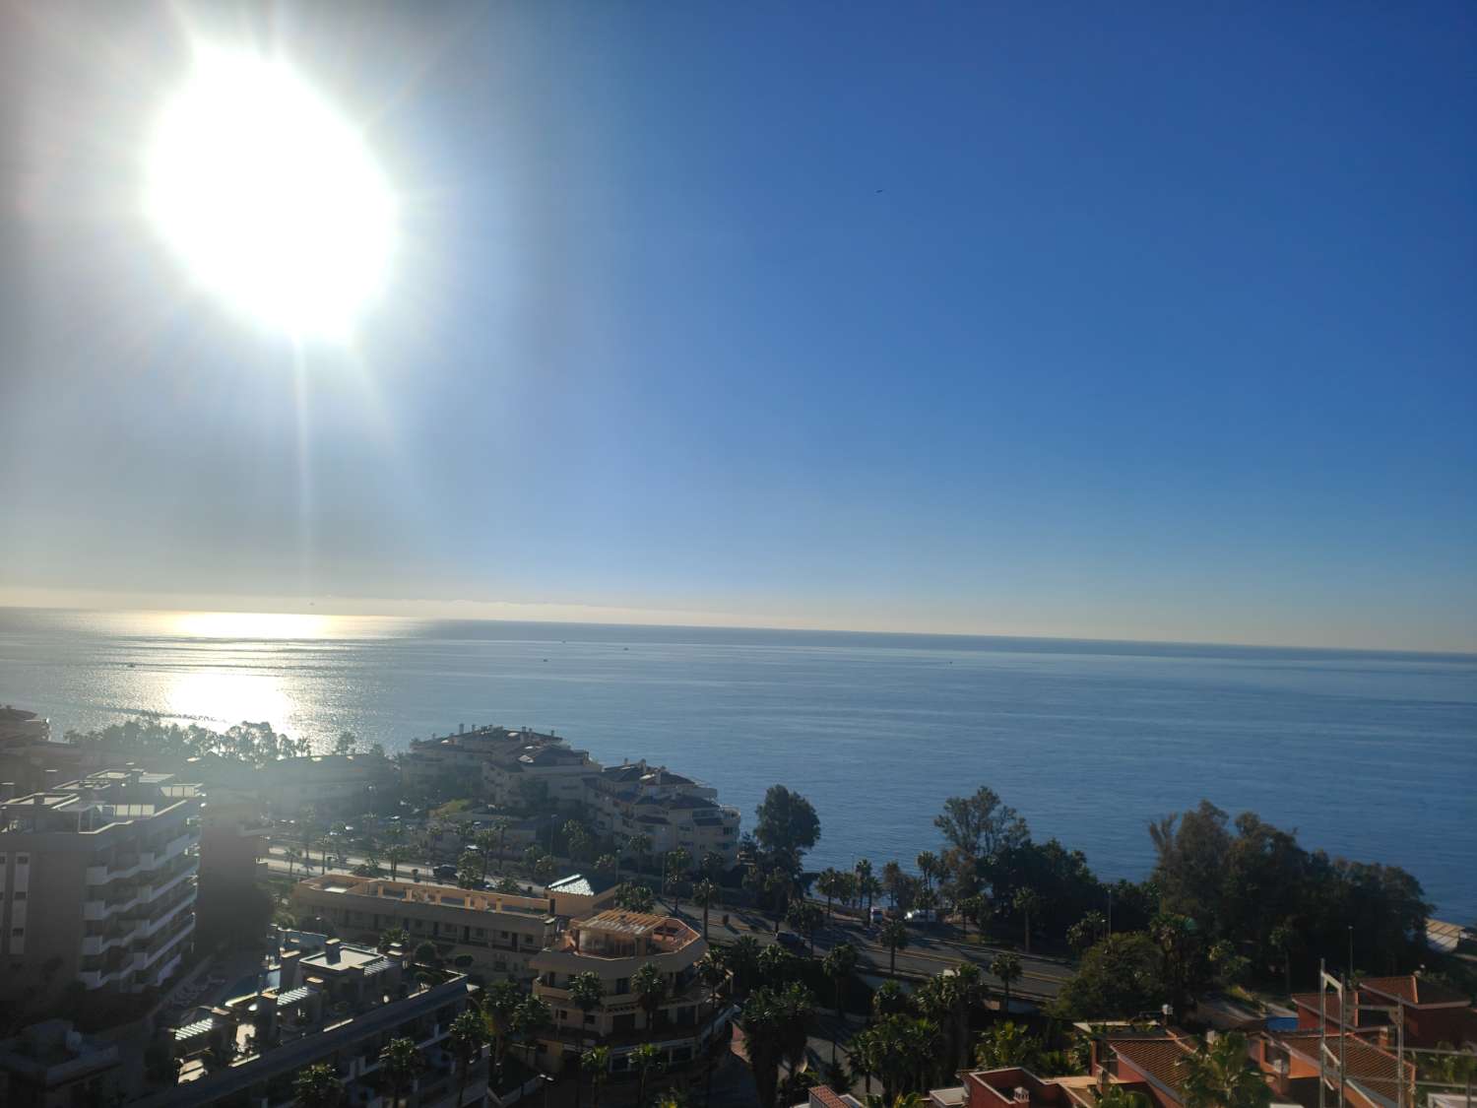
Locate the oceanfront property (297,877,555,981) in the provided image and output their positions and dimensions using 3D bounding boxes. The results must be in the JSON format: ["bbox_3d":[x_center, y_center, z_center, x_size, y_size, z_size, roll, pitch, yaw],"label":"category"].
[{"bbox_3d":[-33.702,41.549,117.500,31.000,9.000,8.000,1,-4,20],"label":"oceanfront property"}]

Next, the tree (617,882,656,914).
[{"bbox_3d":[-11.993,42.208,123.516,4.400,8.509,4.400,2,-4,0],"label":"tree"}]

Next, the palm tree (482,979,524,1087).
[{"bbox_3d":[-19.940,40.060,88.950,3.570,8.980,3.570,2,-4,0],"label":"palm tree"}]

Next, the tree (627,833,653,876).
[{"bbox_3d":[-16.948,51.752,183.138,4.230,7.500,4.230,2,-4,0],"label":"tree"}]

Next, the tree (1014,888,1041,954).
[{"bbox_3d":[34.190,43.730,126.910,3.300,7.840,3.300,2,-4,0],"label":"tree"}]

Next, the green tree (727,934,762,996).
[{"bbox_3d":[0.662,47.550,123.229,4.010,7.230,4.010,2,-4,0],"label":"green tree"}]

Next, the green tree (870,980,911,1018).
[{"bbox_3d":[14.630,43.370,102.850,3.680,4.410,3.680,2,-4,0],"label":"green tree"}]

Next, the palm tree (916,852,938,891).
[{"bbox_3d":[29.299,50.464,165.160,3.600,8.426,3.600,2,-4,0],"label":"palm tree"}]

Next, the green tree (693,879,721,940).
[{"bbox_3d":[-4.406,49.497,147.977,3.730,8.240,3.730,2,-4,0],"label":"green tree"}]

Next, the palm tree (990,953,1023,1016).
[{"bbox_3d":[27.480,44.080,109.480,3.320,6.410,3.320,2,-4,0],"label":"palm tree"}]

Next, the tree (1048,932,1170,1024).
[{"bbox_3d":[35.960,41.420,103.700,11.590,9.180,10.200,2,-4,0],"label":"tree"}]

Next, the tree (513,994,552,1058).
[{"bbox_3d":[-17.656,40.113,90.571,3.200,5.150,3.200,2,-4,0],"label":"tree"}]

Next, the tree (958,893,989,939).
[{"bbox_3d":[33.466,51.899,153.052,4.200,6.494,4.200,2,-4,0],"label":"tree"}]

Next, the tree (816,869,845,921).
[{"bbox_3d":[13.832,51.389,161.059,4.200,7.696,4.200,2,-4,0],"label":"tree"}]

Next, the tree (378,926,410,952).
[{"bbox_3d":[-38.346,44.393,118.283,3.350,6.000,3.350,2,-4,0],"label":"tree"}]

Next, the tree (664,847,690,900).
[{"bbox_3d":[-8.530,43.880,146.480,3.650,7.300,3.650,2,-4,0],"label":"tree"}]

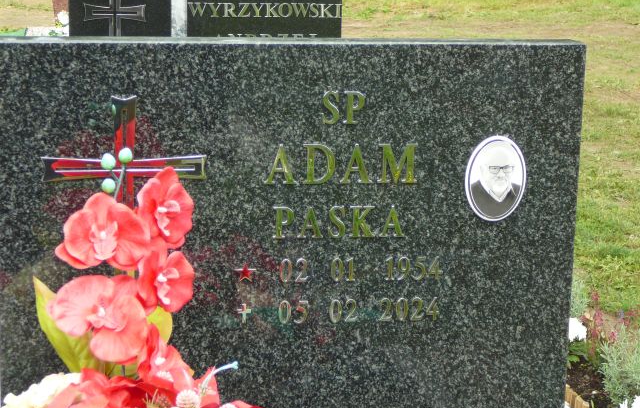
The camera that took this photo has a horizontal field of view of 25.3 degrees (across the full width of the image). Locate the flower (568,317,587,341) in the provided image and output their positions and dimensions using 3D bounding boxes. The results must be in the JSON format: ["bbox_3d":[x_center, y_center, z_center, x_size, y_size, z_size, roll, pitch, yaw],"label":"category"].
[{"bbox_3d":[0.669,0.328,3.750,0.072,0.065,0.055,1,13,0],"label":"flower"}]

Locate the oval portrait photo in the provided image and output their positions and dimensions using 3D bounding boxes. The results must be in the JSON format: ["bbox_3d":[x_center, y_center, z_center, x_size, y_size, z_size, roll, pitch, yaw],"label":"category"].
[{"bbox_3d":[0.247,-0.036,2.000,0.088,0.123,0.010,-1,13,-7],"label":"oval portrait photo"}]

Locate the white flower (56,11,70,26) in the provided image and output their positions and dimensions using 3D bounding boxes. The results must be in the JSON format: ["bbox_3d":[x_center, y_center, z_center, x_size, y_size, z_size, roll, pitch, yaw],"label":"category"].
[{"bbox_3d":[-1.436,-1.042,8.000,0.085,0.090,0.070,0,13,-3],"label":"white flower"}]

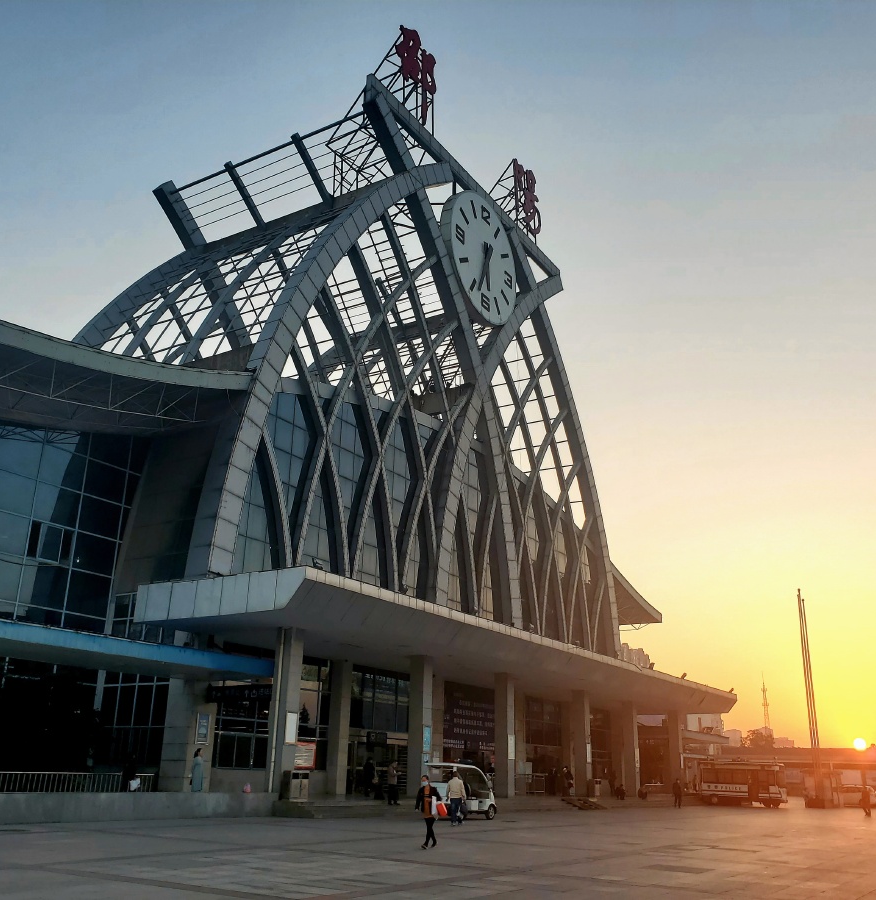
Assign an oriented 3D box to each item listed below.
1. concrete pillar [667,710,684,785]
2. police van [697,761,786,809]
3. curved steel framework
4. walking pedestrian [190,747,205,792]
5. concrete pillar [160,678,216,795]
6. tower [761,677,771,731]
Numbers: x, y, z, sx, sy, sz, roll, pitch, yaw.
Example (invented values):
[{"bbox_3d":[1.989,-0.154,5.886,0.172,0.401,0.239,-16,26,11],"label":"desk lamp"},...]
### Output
[{"bbox_3d":[18.672,23.699,70.663,0.800,6.330,0.800,-11,-23,32],"label":"concrete pillar"},{"bbox_3d":[21.452,23.718,63.665,5.550,2.750,1.950,-11,-23,30],"label":"police van"},{"bbox_3d":[-5.860,-1.524,67.960,22.500,35.600,46.000,-11,-23,32],"label":"curved steel framework"},{"bbox_3d":[-8.805,11.860,33.164,0.420,1.620,0.450,8,-21,-19],"label":"walking pedestrian"},{"bbox_3d":[-9.311,10.725,33.722,1.270,4.150,1.330,-11,-23,30],"label":"concrete pillar"},{"bbox_3d":[133.669,112.604,367.116,3.600,42.098,3.600,-11,-23,30],"label":"tower"}]

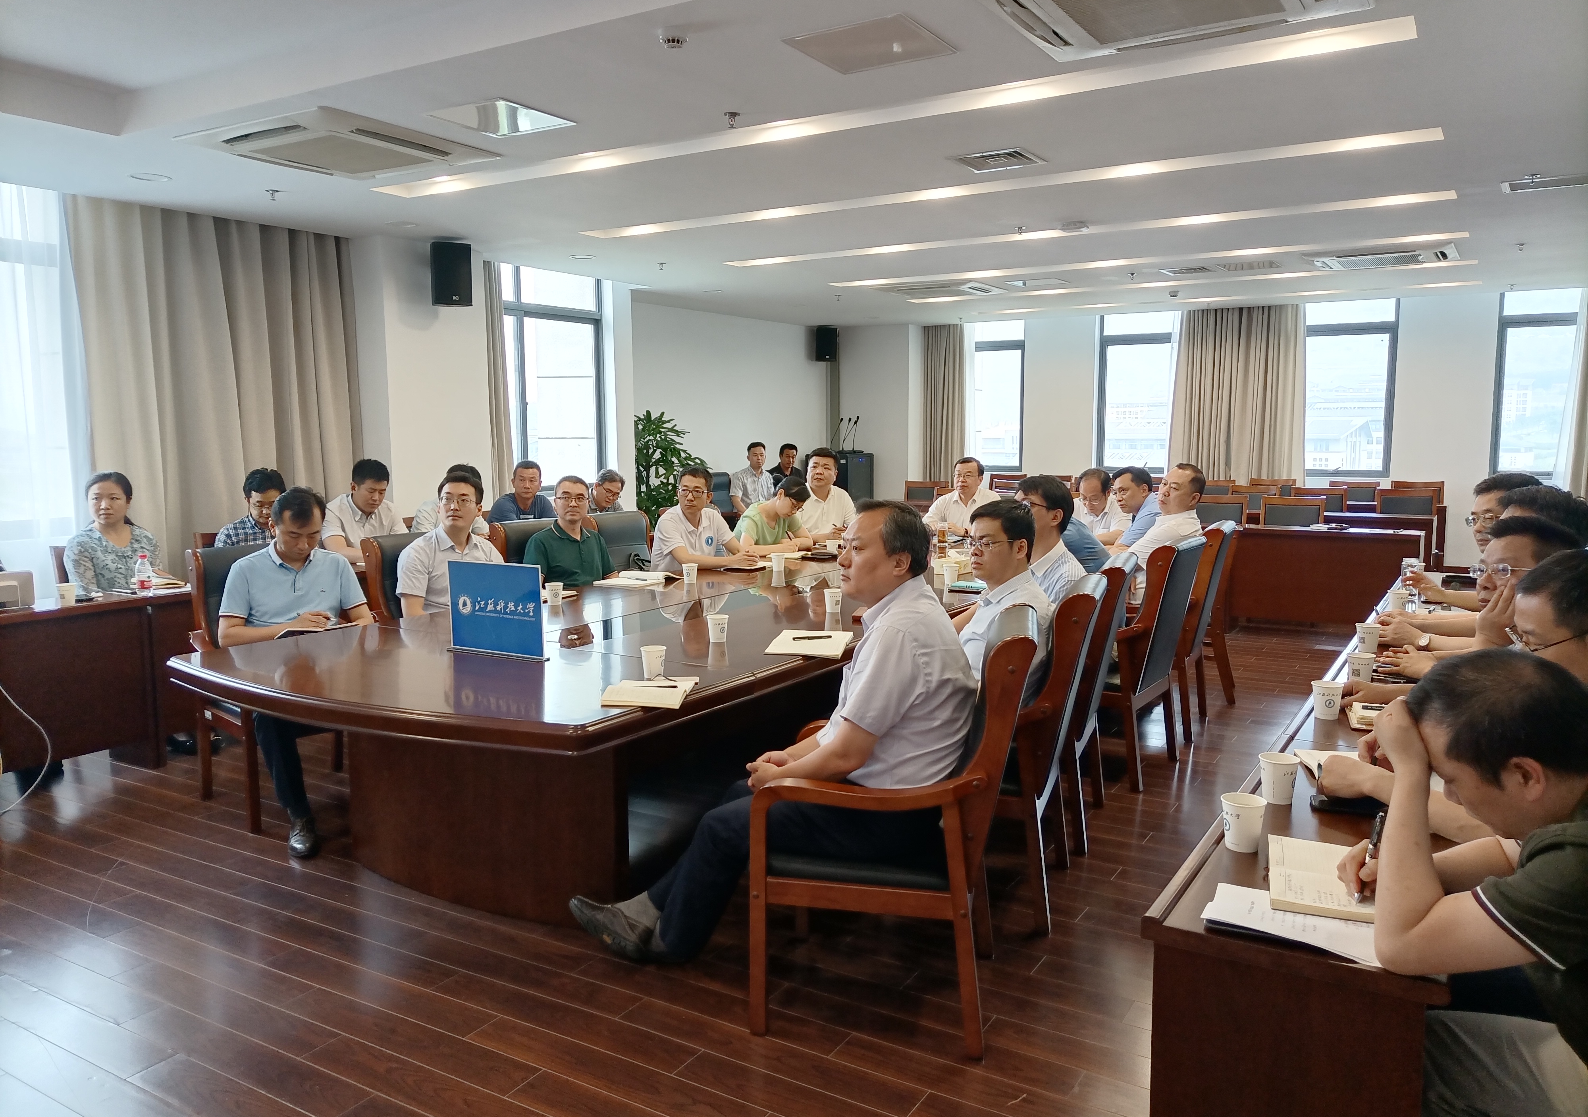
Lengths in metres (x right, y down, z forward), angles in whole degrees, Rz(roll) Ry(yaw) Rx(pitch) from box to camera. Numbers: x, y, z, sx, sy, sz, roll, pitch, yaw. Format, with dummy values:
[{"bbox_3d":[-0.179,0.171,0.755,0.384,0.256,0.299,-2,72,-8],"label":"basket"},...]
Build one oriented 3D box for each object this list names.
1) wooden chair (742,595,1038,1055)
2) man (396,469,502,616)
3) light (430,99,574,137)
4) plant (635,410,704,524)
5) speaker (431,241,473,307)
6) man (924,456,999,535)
[{"bbox_3d":[0.283,0.632,3.034,0.680,1.000,0.590,1,6,15],"label":"wooden chair"},{"bbox_3d":[-1.327,0.271,5.096,0.520,1.290,0.800,-5,8,-36],"label":"man"},{"bbox_3d":[-1.198,-1.810,4.858,0.425,0.050,0.425,4,7,31],"label":"light"},{"bbox_3d":[-1.409,-0.589,11.441,1.000,1.670,1.000,3,7,31],"label":"plant"},{"bbox_3d":[-2.302,-1.868,7.899,0.280,0.415,0.250,-4,15,-33],"label":"speaker"},{"bbox_3d":[1.093,0.000,7.569,0.550,1.270,0.800,3,7,26],"label":"man"}]

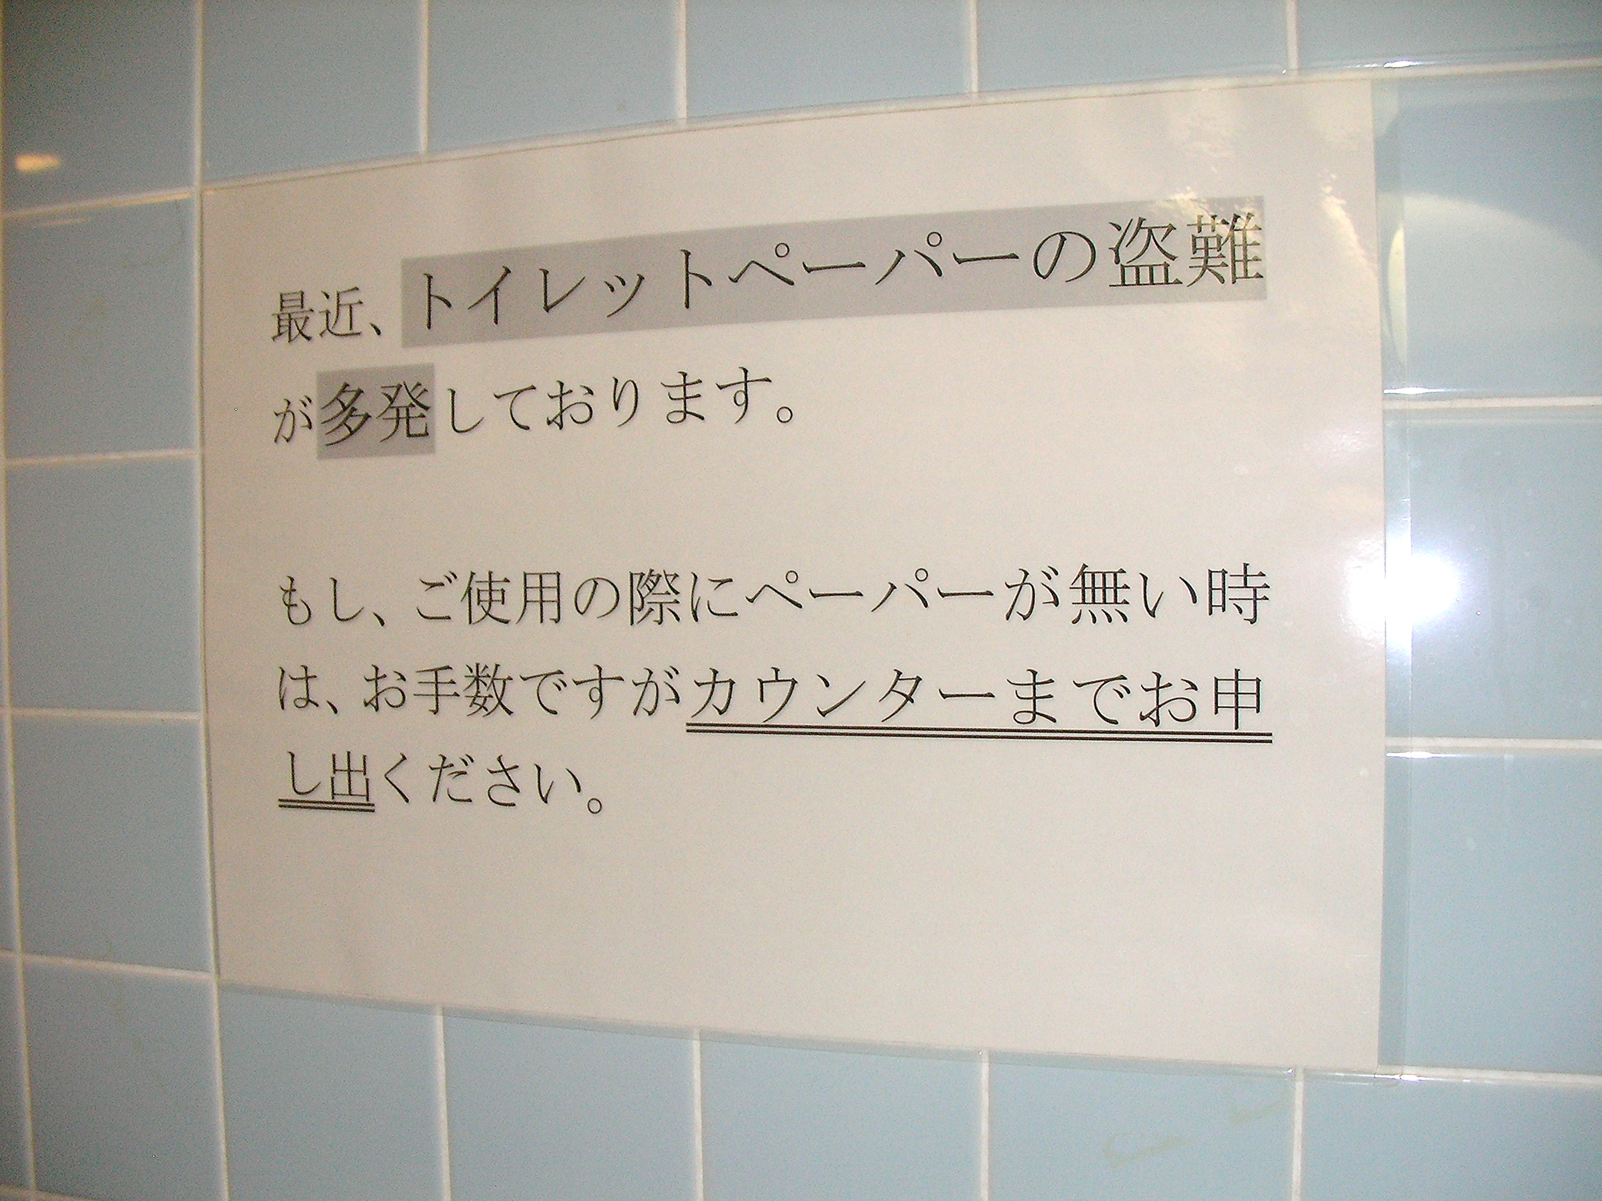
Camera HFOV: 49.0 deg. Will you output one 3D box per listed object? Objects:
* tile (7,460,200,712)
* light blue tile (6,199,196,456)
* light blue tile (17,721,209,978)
[{"bbox_3d":[-0.262,-0.006,0.667,0.098,0.098,0.008,0,2,19],"label":"tile"},{"bbox_3d":[-0.262,-0.103,0.665,0.098,0.098,0.008,0,2,19],"label":"light blue tile"},{"bbox_3d":[-0.260,0.092,0.670,0.098,0.098,0.008,0,2,19],"label":"light blue tile"}]

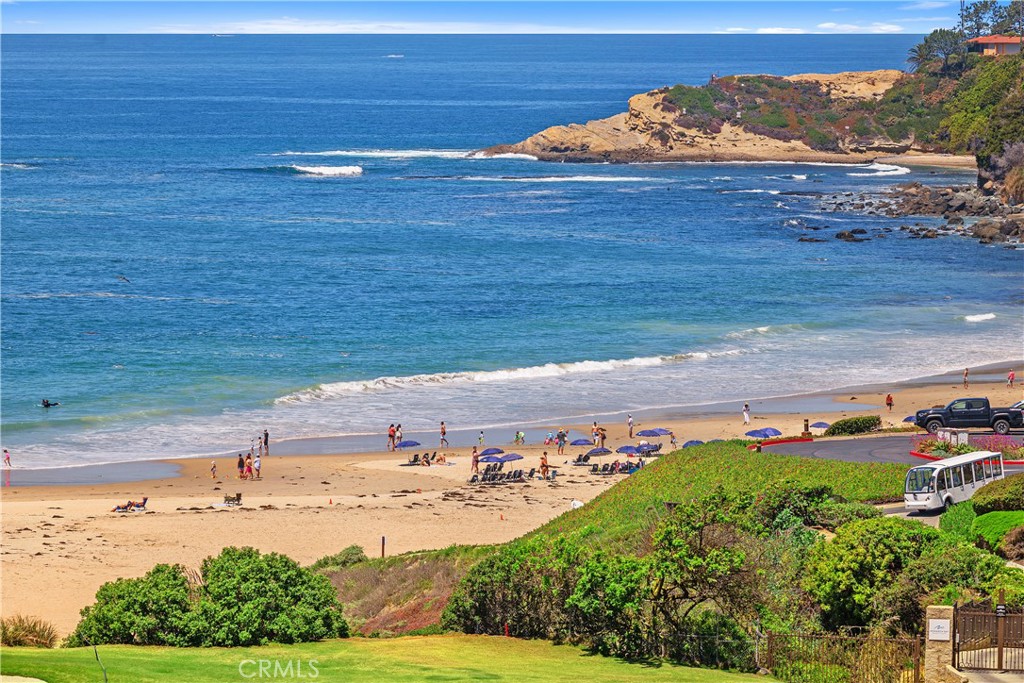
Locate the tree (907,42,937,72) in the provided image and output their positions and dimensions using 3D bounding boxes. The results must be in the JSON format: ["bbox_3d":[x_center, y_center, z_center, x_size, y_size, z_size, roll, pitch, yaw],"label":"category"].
[{"bbox_3d":[86.188,-59.791,1000.000,6.200,6.100,6.200,0,4,0],"label":"tree"}]

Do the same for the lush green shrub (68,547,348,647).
[{"bbox_3d":[-9.019,7.613,142.300,8.300,2.700,4.600,0,4,0],"label":"lush green shrub"}]

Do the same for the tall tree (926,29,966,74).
[{"bbox_3d":[90.668,-60.967,995.000,8.800,8.900,8.600,0,4,0],"label":"tall tree"}]

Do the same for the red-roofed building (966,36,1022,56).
[{"bbox_3d":[101.695,-62.217,1000.000,12.500,4.400,10.500,1,4,15],"label":"red-roofed building"}]

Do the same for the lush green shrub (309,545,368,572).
[{"bbox_3d":[-6.496,8.129,178.000,2.200,0.950,1.500,0,4,0],"label":"lush green shrub"}]

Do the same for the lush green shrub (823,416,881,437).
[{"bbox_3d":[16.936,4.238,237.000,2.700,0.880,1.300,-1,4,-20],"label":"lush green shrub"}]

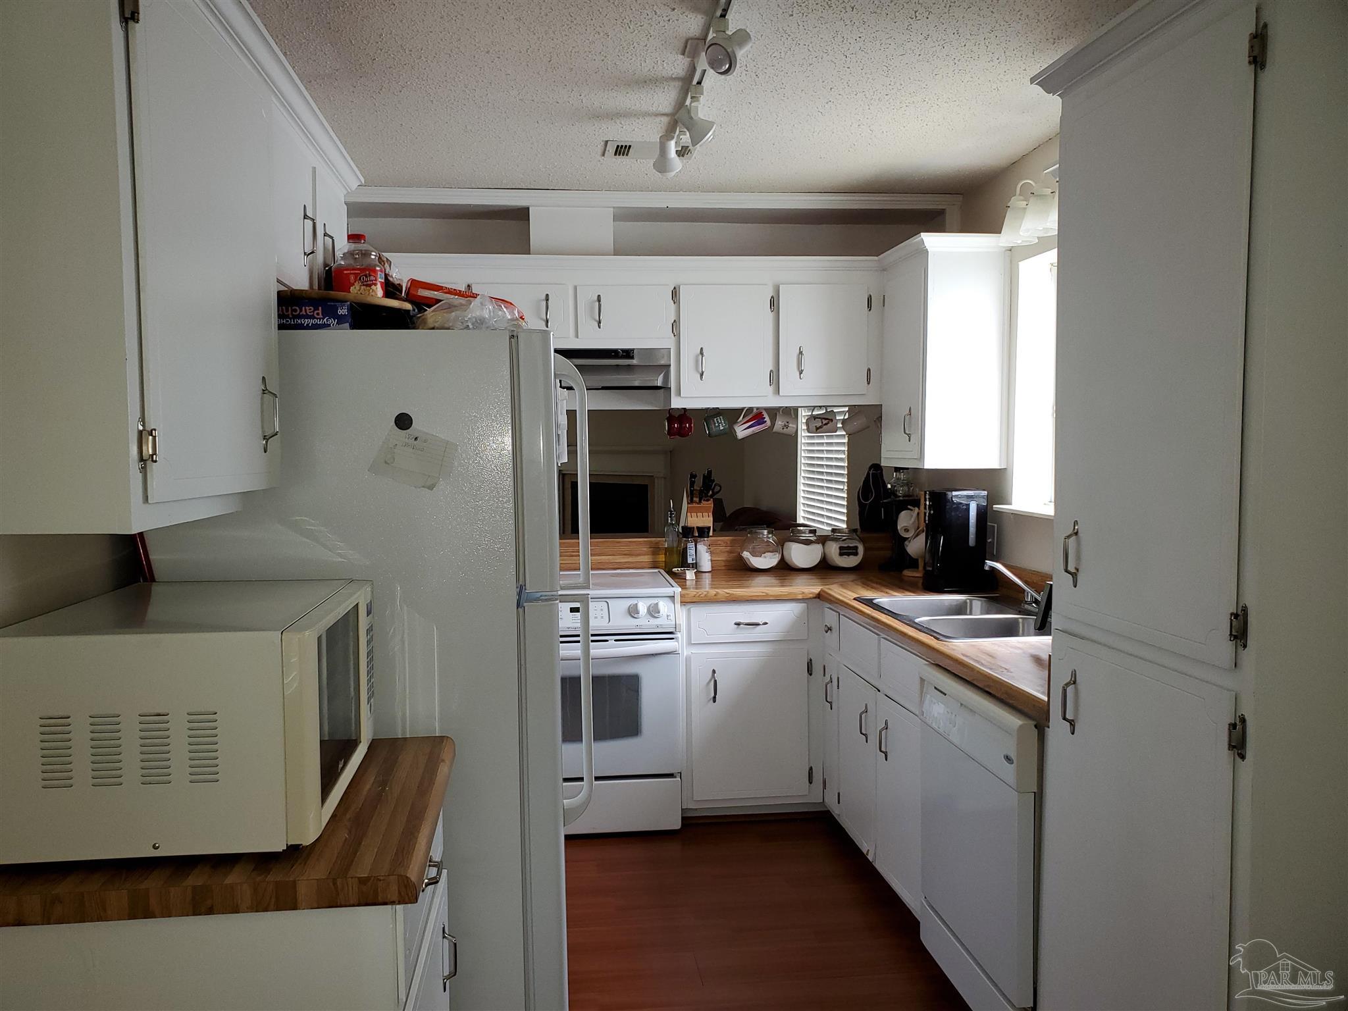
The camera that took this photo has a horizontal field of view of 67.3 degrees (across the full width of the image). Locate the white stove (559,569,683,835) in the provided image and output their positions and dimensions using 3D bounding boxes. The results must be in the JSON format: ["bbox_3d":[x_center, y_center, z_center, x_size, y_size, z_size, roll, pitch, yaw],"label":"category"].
[{"bbox_3d":[-0.379,0.756,3.983,0.758,0.928,0.640,-1,4,-8],"label":"white stove"}]

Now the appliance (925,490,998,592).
[{"bbox_3d":[1.047,0.124,3.725,0.235,0.352,0.190,-2,4,-16],"label":"appliance"}]

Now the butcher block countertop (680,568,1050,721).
[{"bbox_3d":[0.677,0.362,3.251,1.147,0.050,2.310,-1,4,-8],"label":"butcher block countertop"}]

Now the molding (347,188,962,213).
[{"bbox_3d":[-0.062,-1.178,3.892,2.420,0.068,0.060,-1,4,-8],"label":"molding"}]

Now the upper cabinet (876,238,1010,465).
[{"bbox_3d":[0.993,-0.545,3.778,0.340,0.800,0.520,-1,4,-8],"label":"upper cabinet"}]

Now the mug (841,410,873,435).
[{"bbox_3d":[0.724,-0.337,4.048,0.098,0.113,0.085,-26,0,0],"label":"mug"}]

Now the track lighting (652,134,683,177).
[{"bbox_3d":[-0.013,-1.083,3.131,0.098,0.138,0.120,-1,4,-8],"label":"track lighting"}]

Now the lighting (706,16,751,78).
[{"bbox_3d":[0.109,-1.028,2.288,0.130,0.150,0.105,-4,5,-45],"label":"lighting"}]

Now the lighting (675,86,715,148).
[{"bbox_3d":[0.062,-1.044,2.734,0.127,0.160,0.090,-1,4,-9],"label":"lighting"}]

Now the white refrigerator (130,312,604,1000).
[{"bbox_3d":[-0.610,0.491,2.291,0.805,1.673,0.765,-1,4,-8],"label":"white refrigerator"}]

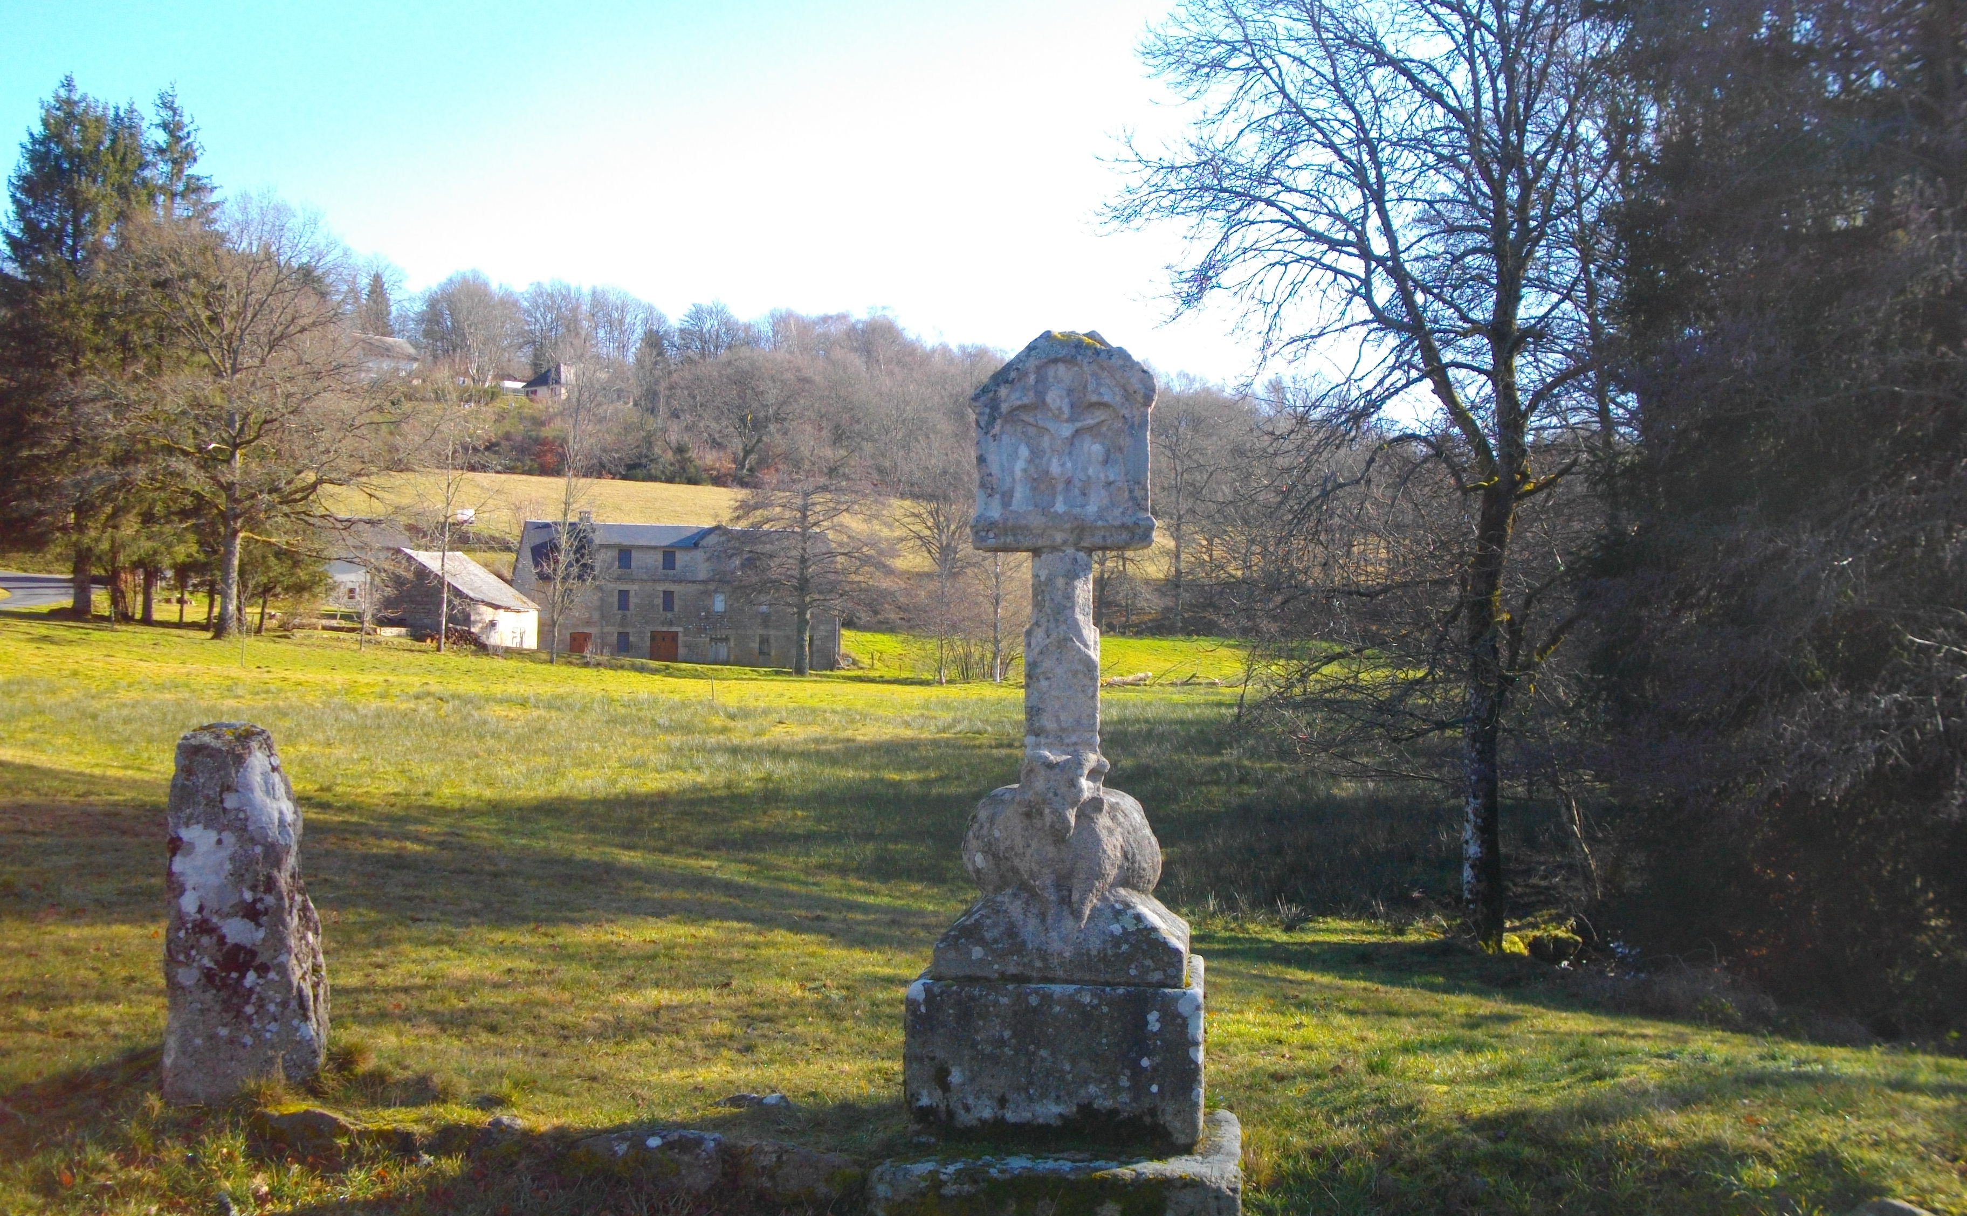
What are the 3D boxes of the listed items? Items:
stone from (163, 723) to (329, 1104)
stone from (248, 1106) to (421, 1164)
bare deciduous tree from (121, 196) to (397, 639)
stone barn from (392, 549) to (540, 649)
[{"bbox_3d":[-2.240,0.910,6.700,0.460,1.110,0.340,0,0,-6],"label":"stone"},{"bbox_3d":[-1.890,1.525,6.470,0.470,0.160,0.280,0,0,12],"label":"stone"},{"bbox_3d":[-30.500,-7.900,92.000,11.900,18.400,11.900,0,0,0],"label":"bare deciduous tree"},{"bbox_3d":[-30.200,-0.500,130.000,5.600,5.800,6.500,0,0,25],"label":"stone barn"}]

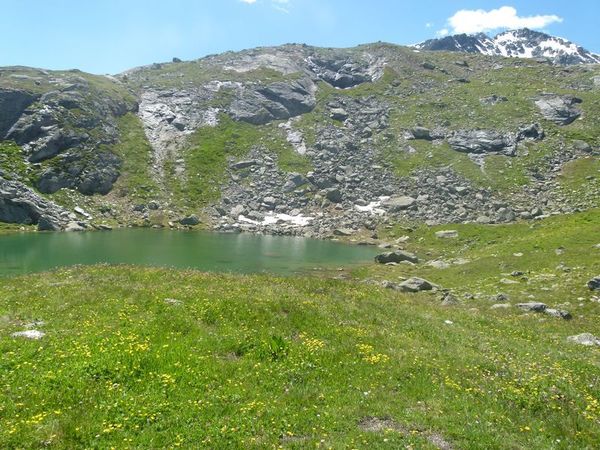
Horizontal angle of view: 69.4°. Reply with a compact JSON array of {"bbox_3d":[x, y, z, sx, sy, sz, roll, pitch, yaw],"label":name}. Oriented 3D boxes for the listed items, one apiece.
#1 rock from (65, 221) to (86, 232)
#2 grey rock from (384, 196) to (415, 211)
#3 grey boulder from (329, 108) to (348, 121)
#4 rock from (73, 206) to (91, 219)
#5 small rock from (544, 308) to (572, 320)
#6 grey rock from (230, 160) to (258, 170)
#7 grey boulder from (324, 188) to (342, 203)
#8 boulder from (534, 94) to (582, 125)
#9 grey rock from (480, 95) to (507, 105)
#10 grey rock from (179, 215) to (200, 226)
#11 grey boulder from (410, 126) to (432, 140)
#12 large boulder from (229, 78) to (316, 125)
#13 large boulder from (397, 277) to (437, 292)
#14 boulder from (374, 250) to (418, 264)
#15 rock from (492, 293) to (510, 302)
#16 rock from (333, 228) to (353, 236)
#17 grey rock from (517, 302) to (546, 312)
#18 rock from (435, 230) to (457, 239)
[{"bbox_3d":[-34.196,0.228,66.000,3.250,1.736,2.275,0,2,0],"label":"rock"},{"bbox_3d":[14.237,-3.076,62.000,4.164,1.903,2.915,0,2,0],"label":"grey rock"},{"bbox_3d":[9.596,-27.542,108.000,4.835,2.841,3.868,0,2,0],"label":"grey boulder"},{"bbox_3d":[-39.153,-2.250,78.000,2.794,2.095,2.235,0,3,0],"label":"rock"},{"bbox_3d":[8.352,2.892,14.000,0.878,0.376,0.658,0,3,0],"label":"small rock"},{"bbox_3d":[-10.503,-11.260,82.000,5.140,1.798,3.084,0,2,0],"label":"grey rock"},{"bbox_3d":[5.412,-4.766,70.000,2.821,2.194,2.539,0,3,0],"label":"grey boulder"},{"bbox_3d":[83.522,-37.318,140.000,15.044,9.402,9.026,0,3,0],"label":"boulder"},{"bbox_3d":[64.753,-41.997,145.000,8.440,3.246,5.908,0,3,0],"label":"grey rock"},{"bbox_3d":[-20.402,-0.831,80.000,3.940,2.149,2.955,0,3,0],"label":"grey rock"},{"bbox_3d":[31.405,-23.651,112.000,5.516,3.510,4.413,0,3,0],"label":"grey boulder"},{"bbox_3d":[-7.616,-34.203,120.000,23.640,12.102,11.820,0,2,0],"label":"large boulder"},{"bbox_3d":[5.695,2.884,21.000,1.786,0.752,1.340,0,3,0],"label":"large boulder"},{"bbox_3d":[6.013,2.025,27.000,2.659,0.768,1.596,0,2,0],"label":"boulder"},{"bbox_3d":[6.511,2.342,14.000,0.564,0.275,0.423,0,2,0],"label":"rock"},{"bbox_3d":[4.904,0.865,50.000,2.239,0.849,1.567,0,2,0],"label":"rock"},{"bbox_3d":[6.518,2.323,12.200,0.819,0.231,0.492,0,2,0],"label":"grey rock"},{"bbox_3d":[16.229,1.052,48.000,2.579,0.860,1.805,0,3,0],"label":"rock"}]

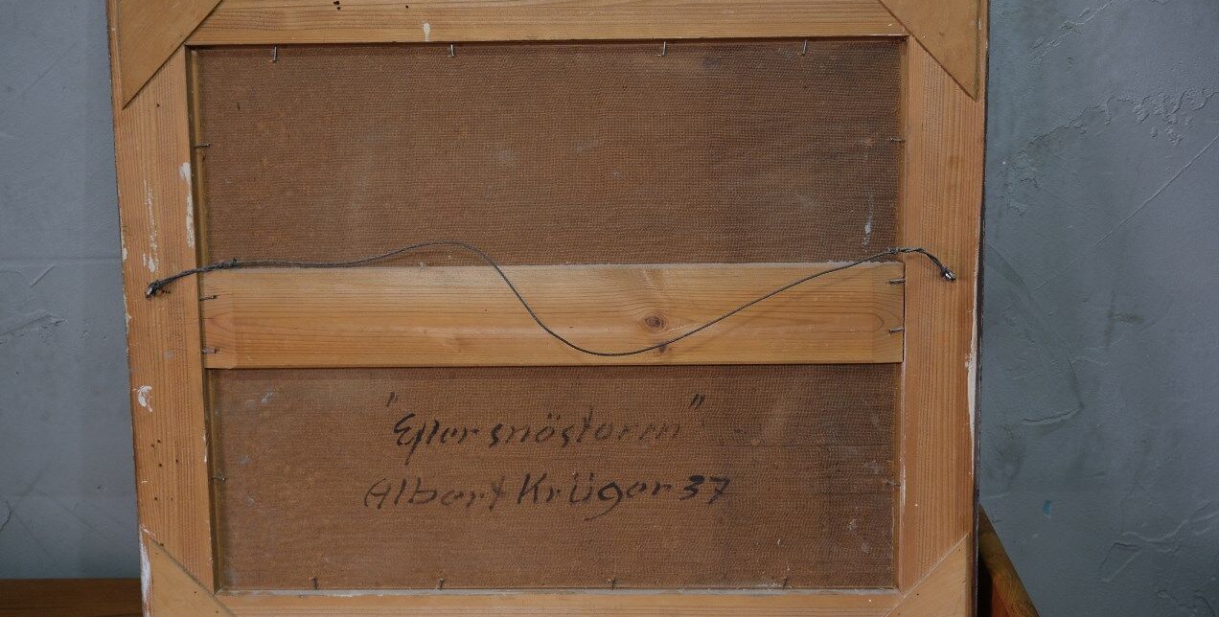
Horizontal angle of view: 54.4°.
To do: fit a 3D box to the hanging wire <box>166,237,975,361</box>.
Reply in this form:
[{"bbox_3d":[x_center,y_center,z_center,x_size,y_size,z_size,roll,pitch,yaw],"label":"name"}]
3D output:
[{"bbox_3d":[-0.054,-0.008,1.018,0.696,0.101,0.030,-1,6,2],"label":"hanging wire"}]

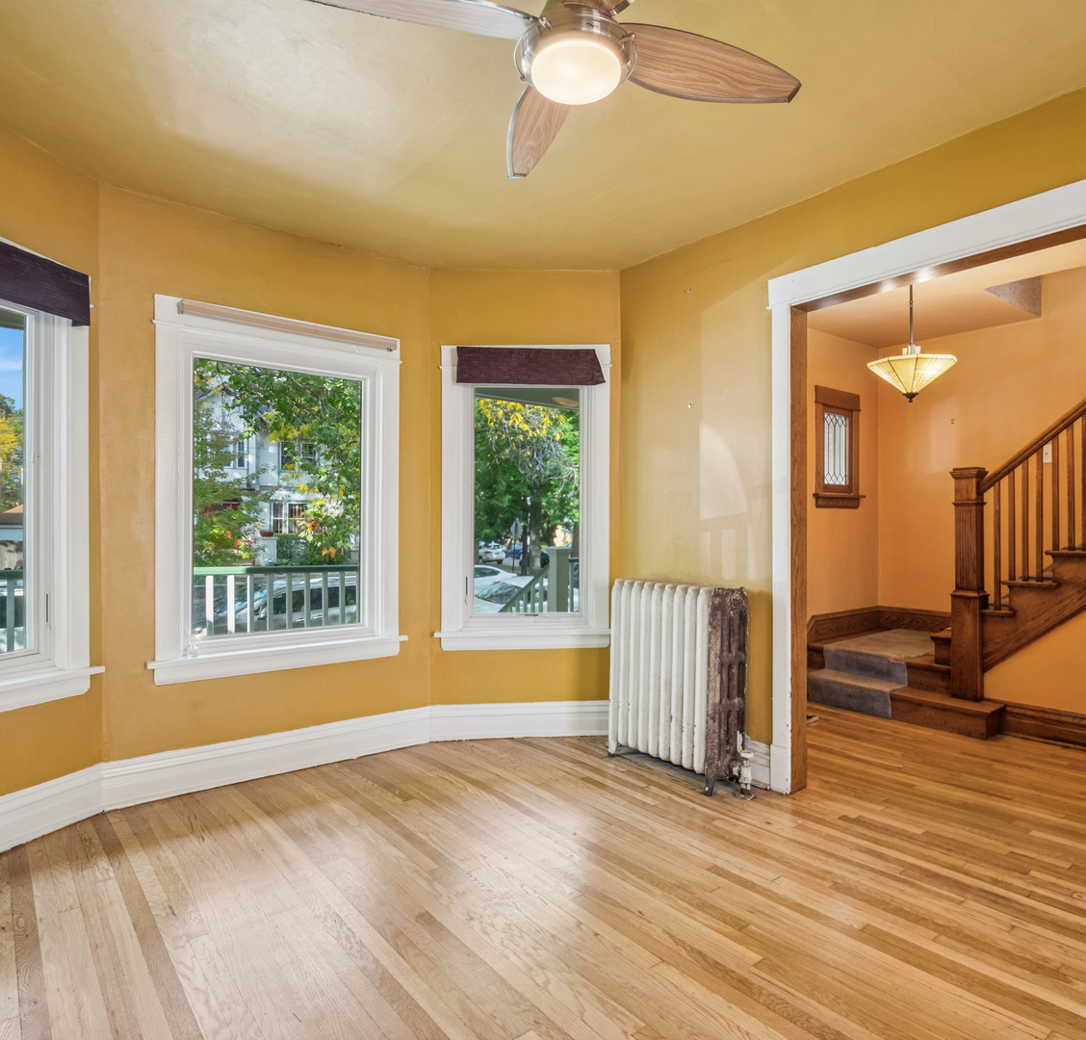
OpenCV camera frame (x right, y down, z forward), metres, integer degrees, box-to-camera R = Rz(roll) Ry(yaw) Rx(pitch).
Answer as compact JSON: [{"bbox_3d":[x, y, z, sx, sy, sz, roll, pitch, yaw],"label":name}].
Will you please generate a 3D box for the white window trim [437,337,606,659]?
[{"bbox_3d":[-0.112,-0.147,3.934,1.070,1.833,0.117,0,0,-6],"label":"white window trim"}]

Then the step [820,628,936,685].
[{"bbox_3d":[2.768,1.029,5.045,1.207,0.187,0.639,0,0,-40],"label":"step"}]

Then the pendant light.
[{"bbox_3d":[2.030,-1.100,3.593,0.435,0.880,0.435,0,0,-40],"label":"pendant light"}]

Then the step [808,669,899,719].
[{"bbox_3d":[2.216,1.212,4.606,0.281,0.185,0.595,0,0,-40],"label":"step"}]

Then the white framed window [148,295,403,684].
[{"bbox_3d":[-1.325,-0.147,3.424,1.288,1.833,0.117,0,0,-35],"label":"white framed window"}]

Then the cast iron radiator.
[{"bbox_3d":[0.678,0.819,3.425,0.294,0.972,0.770,0,0,-40],"label":"cast iron radiator"}]

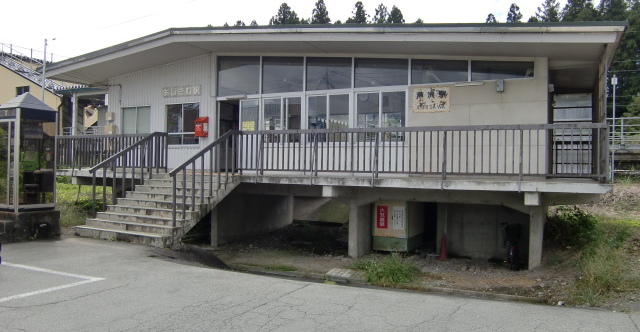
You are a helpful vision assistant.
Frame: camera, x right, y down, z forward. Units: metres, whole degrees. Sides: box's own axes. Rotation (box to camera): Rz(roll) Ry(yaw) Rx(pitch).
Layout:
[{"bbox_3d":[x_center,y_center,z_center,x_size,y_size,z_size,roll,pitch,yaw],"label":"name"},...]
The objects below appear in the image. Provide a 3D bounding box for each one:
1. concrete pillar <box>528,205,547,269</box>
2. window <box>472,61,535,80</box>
[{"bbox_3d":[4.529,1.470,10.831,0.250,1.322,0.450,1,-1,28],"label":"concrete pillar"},{"bbox_3d":[4.217,-2.254,11.983,1.391,0.511,0.080,1,0,28],"label":"window"}]

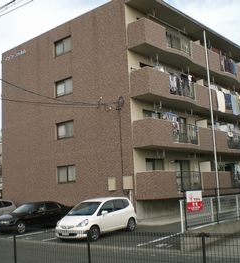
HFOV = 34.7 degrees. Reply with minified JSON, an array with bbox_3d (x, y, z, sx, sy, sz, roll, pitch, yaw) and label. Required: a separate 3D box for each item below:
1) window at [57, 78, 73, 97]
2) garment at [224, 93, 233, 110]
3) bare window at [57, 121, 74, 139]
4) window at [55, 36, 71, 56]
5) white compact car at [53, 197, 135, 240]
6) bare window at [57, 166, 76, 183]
[{"bbox_3d":[-3.703,-2.895,25.586,1.640,1.060,0.130,-10,-11,39],"label":"window"},{"bbox_3d":[8.195,-2.266,29.042,0.180,1.250,1.050,-10,-11,39],"label":"garment"},{"bbox_3d":[-3.578,-0.069,25.176,1.640,1.060,0.130,-10,-11,39],"label":"bare window"},{"bbox_3d":[-3.837,-5.707,26.001,1.640,1.060,0.130,-10,-11,39],"label":"window"},{"bbox_3d":[-0.939,3.727,16.544,1.680,1.525,3.830,-10,-9,38],"label":"white compact car"},{"bbox_3d":[-3.443,2.765,24.758,1.640,1.060,0.130,-10,-11,39],"label":"bare window"}]

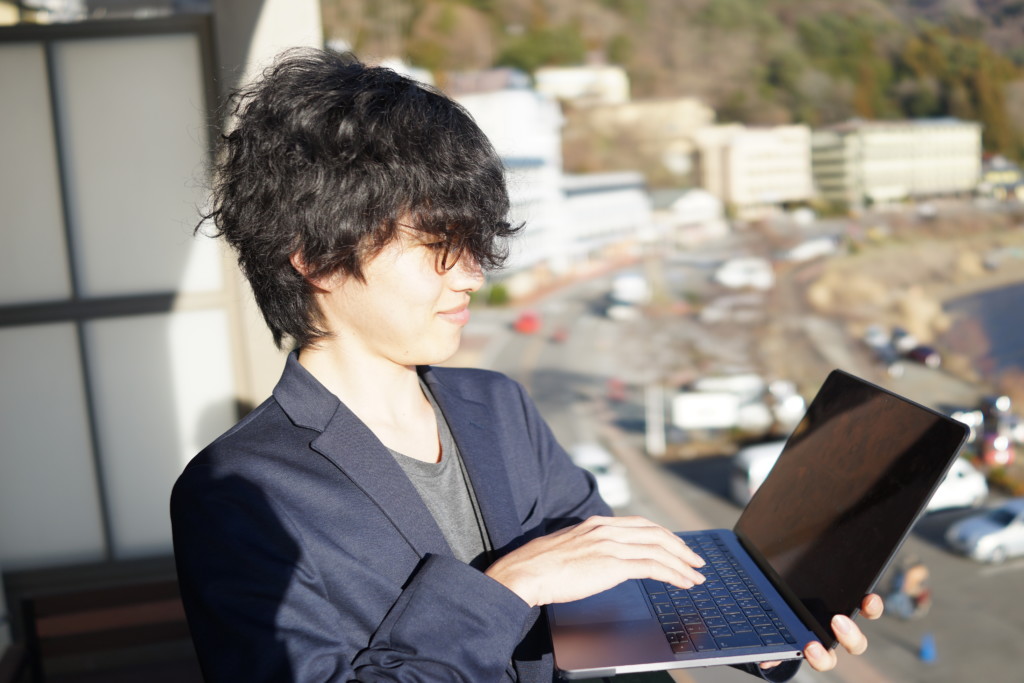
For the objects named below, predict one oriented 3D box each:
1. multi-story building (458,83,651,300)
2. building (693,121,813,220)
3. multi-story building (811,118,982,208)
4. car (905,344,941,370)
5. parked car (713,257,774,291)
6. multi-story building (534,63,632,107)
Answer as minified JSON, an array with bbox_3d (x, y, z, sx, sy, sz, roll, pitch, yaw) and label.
[{"bbox_3d":[-0.456,-20.481,128.712,16.000,22.000,52.000,2,11,31],"label":"multi-story building"},{"bbox_3d":[55.753,-39.950,230.062,24.000,18.500,14.000,-8,10,-27],"label":"building"},{"bbox_3d":[100.852,-47.055,263.970,43.000,20.000,16.000,-7,10,-23],"label":"multi-story building"},{"bbox_3d":[31.826,1.160,77.000,1.700,1.500,4.100,-6,9,-12],"label":"car"},{"bbox_3d":[20.230,-5.986,87.000,4.700,1.600,1.800,3,11,34],"label":"parked car"},{"bbox_3d":[20.593,-75.854,295.000,27.000,11.000,13.000,-5,9,-8],"label":"multi-story building"}]

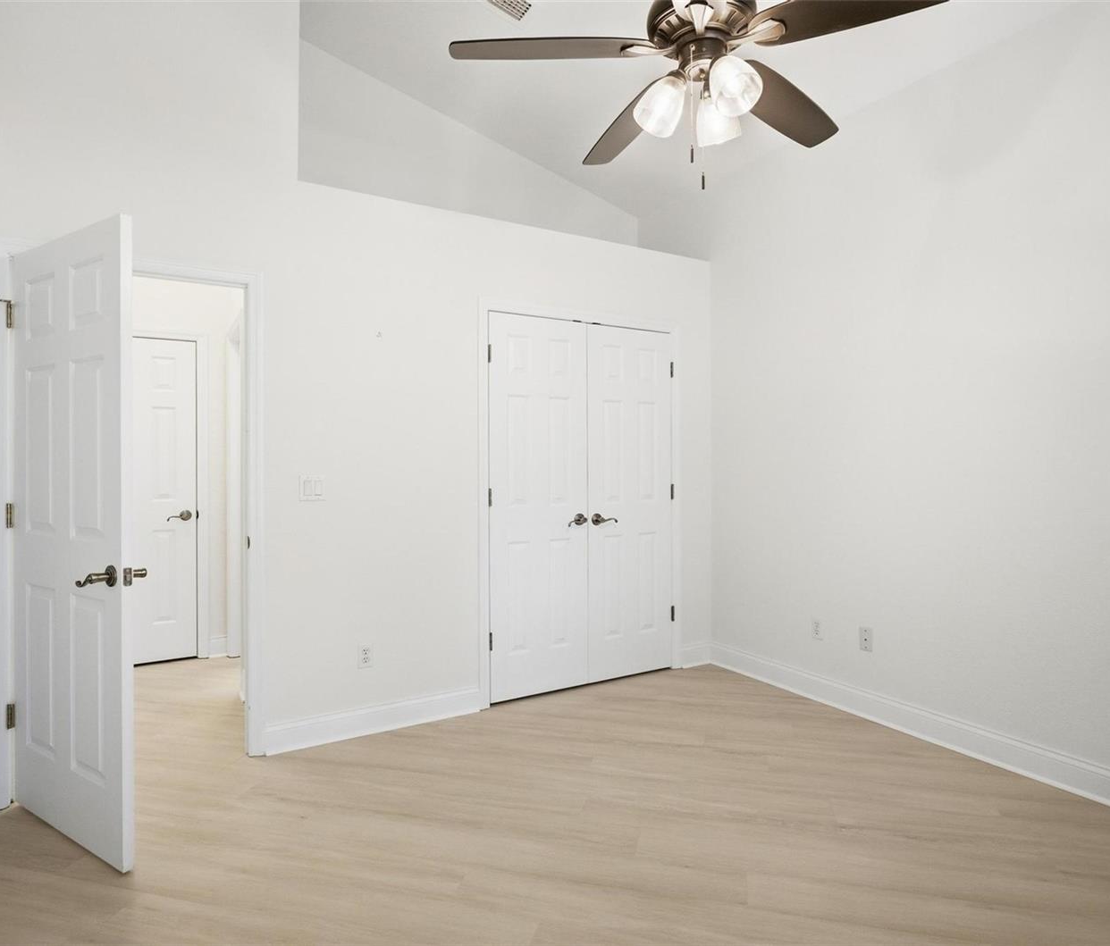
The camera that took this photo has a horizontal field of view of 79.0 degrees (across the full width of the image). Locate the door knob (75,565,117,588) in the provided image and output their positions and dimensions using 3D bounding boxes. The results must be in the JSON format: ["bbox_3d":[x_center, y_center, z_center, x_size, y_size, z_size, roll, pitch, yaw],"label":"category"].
[{"bbox_3d":[-1.434,0.324,2.102,0.135,0.066,0.062,0,1,32],"label":"door knob"}]

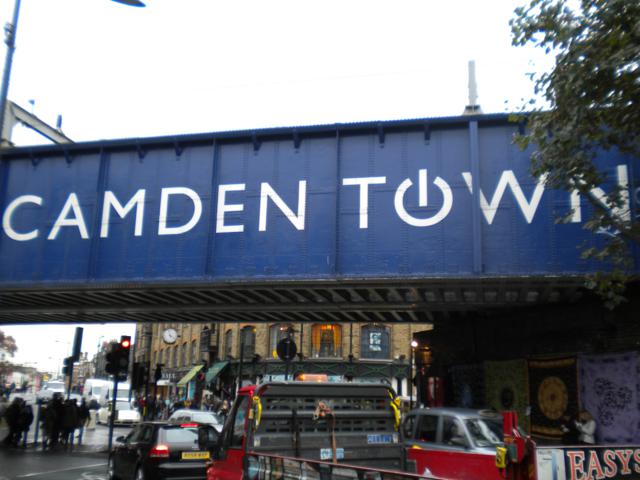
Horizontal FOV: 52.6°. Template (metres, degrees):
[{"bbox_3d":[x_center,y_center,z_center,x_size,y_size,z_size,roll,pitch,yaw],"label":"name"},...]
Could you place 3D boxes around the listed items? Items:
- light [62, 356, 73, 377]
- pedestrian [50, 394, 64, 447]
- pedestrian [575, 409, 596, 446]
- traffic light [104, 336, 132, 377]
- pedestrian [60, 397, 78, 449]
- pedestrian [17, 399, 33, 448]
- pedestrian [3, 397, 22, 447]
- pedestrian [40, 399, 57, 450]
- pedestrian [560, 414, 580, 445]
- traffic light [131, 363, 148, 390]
[{"bbox_3d":[-8.702,4.359,22.300,0.300,0.680,0.300,6,-13,-19],"label":"light"},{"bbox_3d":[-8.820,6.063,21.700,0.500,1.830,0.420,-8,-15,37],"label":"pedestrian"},{"bbox_3d":[7.248,5.525,17.700,0.420,1.650,0.480,8,-14,-27],"label":"pedestrian"},{"bbox_3d":[-6.539,3.790,21.000,0.700,1.300,0.450,4,-12,-12],"label":"traffic light"},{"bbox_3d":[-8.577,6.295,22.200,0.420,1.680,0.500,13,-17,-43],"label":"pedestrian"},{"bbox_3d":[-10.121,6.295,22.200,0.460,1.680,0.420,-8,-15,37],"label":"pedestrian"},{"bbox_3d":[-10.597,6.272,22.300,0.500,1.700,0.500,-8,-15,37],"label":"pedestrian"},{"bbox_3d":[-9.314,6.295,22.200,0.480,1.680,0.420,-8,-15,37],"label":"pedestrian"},{"bbox_3d":[7.035,5.734,18.100,0.360,1.650,0.480,10,-15,-35],"label":"pedestrian"},{"bbox_3d":[-7.093,5.379,25.500,0.500,1.070,0.400,4,-12,-9],"label":"traffic light"}]

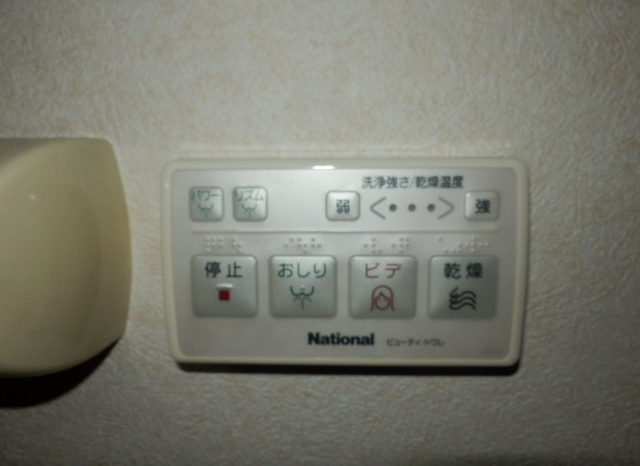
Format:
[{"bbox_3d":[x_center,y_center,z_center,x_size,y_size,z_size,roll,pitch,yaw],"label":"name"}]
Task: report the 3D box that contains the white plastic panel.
[{"bbox_3d":[0.010,0.012,0.186,0.144,0.084,0.020,0,6,2],"label":"white plastic panel"}]

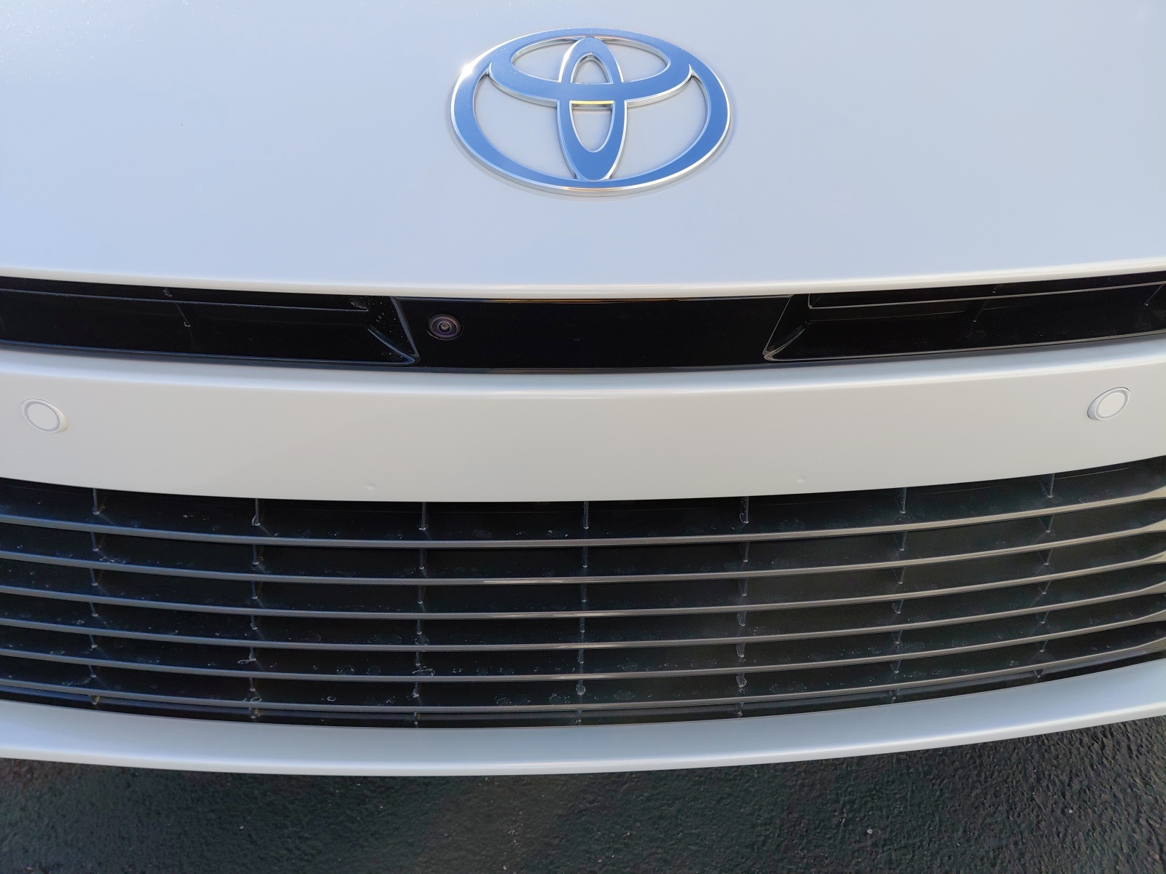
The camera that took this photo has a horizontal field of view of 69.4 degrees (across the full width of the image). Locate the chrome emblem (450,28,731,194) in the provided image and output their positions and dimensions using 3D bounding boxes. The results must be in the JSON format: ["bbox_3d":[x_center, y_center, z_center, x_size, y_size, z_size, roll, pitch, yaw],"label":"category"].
[{"bbox_3d":[0.005,-0.181,0.467,0.152,0.012,0.104,0,74,-1],"label":"chrome emblem"}]

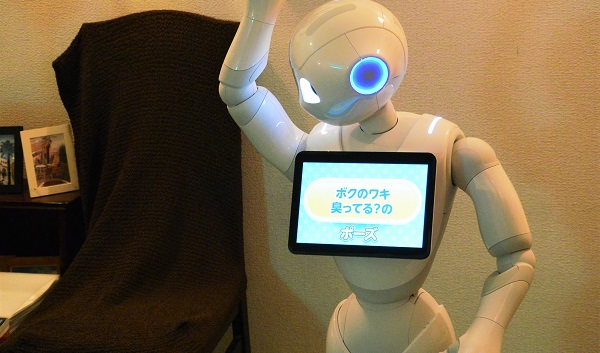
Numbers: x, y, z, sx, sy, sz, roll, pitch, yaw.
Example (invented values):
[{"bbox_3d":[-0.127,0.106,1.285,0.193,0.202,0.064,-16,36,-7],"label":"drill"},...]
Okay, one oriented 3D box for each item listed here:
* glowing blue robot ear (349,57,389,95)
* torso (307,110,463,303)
[{"bbox_3d":[0.114,-0.168,2.245,0.067,0.067,0.015,-5,17,-18],"label":"glowing blue robot ear"},{"bbox_3d":[0.146,0.052,2.325,0.260,0.310,0.180,1,9,22],"label":"torso"}]

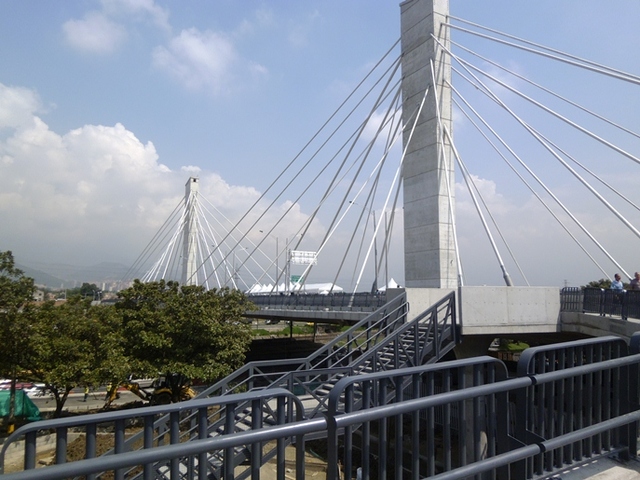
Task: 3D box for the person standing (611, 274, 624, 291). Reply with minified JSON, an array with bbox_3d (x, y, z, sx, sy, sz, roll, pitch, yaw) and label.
[{"bbox_3d":[12.563,2.285,20.300,0.520,1.700,0.340,1,-6,-14],"label":"person standing"}]

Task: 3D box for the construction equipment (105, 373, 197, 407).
[{"bbox_3d":[-15.088,13.512,43.300,8.300,3.100,2.400,2,-6,-19],"label":"construction equipment"}]

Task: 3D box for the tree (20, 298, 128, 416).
[{"bbox_3d":[-19.918,9.614,39.000,8.500,9.800,8.800,2,-6,-18],"label":"tree"}]

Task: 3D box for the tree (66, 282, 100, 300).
[{"bbox_3d":[-103.318,24.464,210.000,12.000,12.000,13.500,0,-5,0],"label":"tree"}]

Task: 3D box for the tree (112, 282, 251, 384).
[{"bbox_3d":[-11.134,8.957,39.500,10.500,11.200,11.200,2,-6,-18],"label":"tree"}]

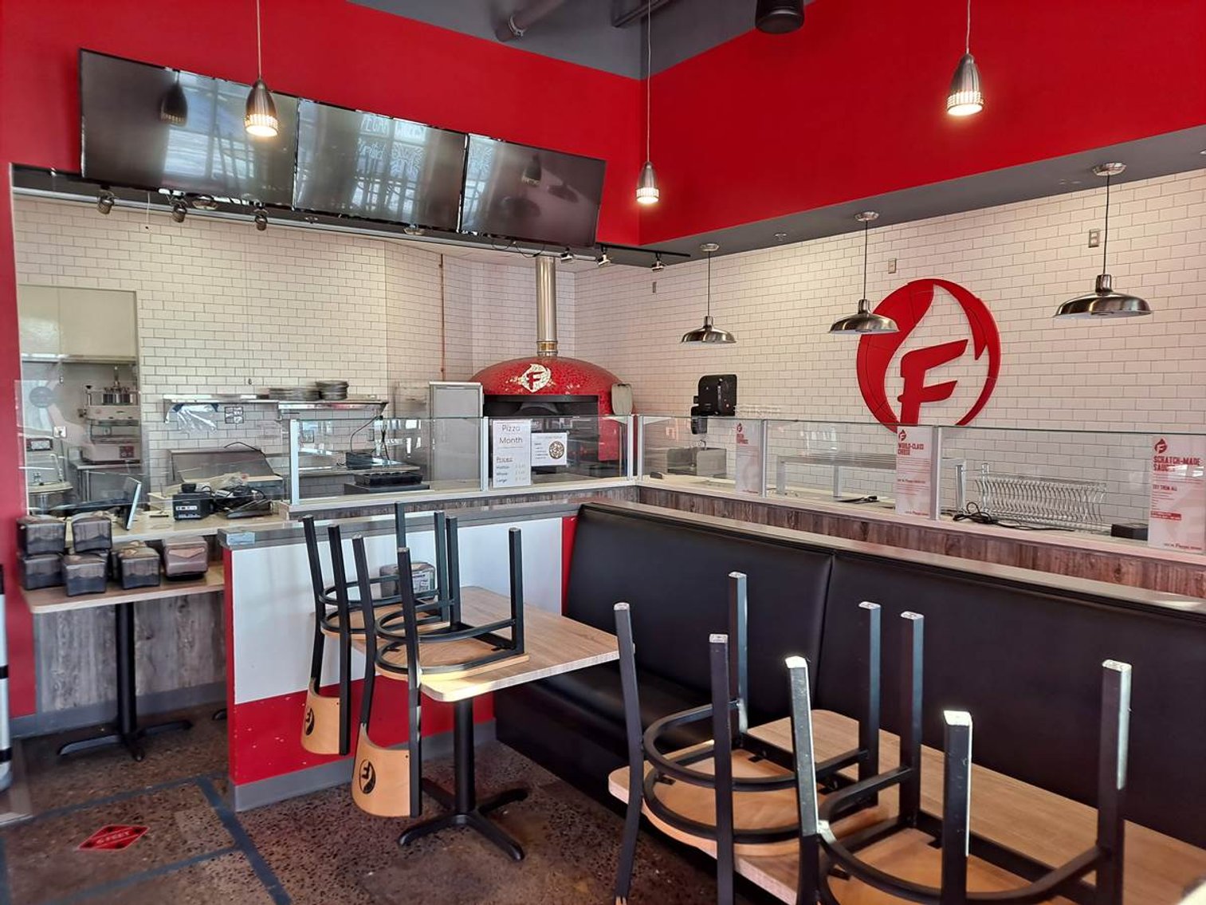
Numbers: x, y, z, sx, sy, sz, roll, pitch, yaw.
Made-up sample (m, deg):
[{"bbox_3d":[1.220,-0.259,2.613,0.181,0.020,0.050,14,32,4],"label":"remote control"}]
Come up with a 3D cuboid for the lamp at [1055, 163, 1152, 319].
[{"bbox_3d":[3.010,-1.255,5.204,0.495,0.865,0.495,-2,5,-36],"label":"lamp"}]

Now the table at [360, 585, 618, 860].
[{"bbox_3d":[-0.523,1.041,3.338,0.790,0.755,1.200,-3,5,-36],"label":"table"}]

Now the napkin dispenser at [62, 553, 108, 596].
[{"bbox_3d":[-2.334,0.546,3.921,0.150,0.150,0.190,-3,5,-36],"label":"napkin dispenser"}]

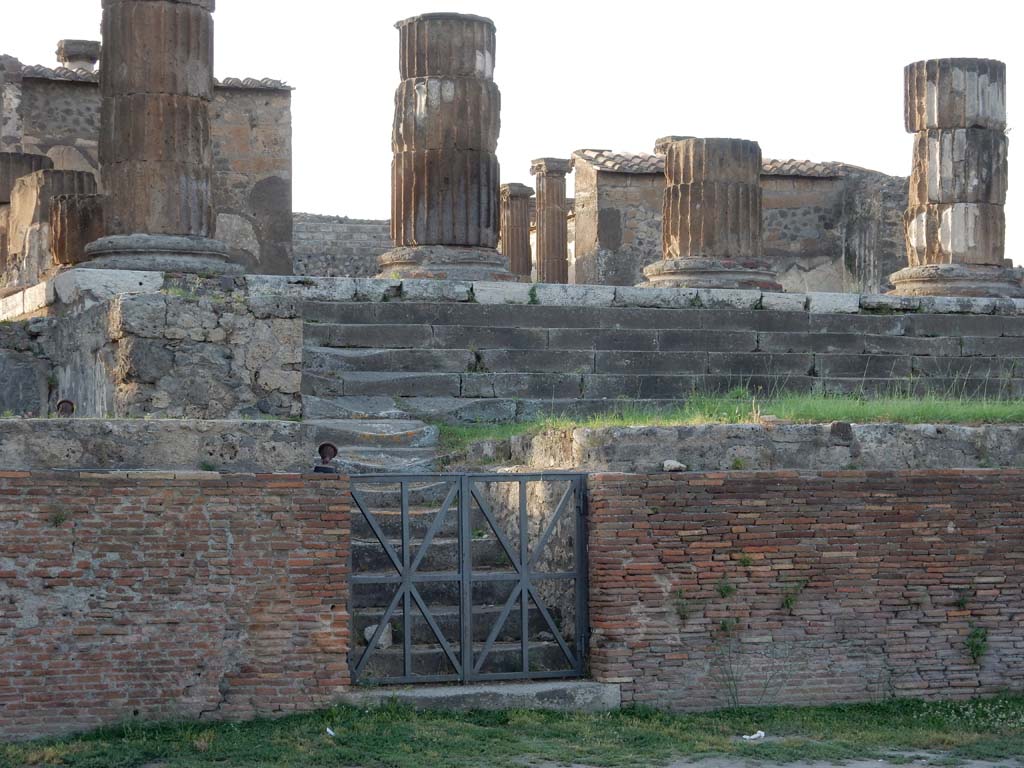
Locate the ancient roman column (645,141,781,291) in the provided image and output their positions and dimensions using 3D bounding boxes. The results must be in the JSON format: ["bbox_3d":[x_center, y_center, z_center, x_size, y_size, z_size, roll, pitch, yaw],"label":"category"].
[{"bbox_3d":[2.054,-1.702,25.608,1.470,1.557,1.470,0,-1,0],"label":"ancient roman column"}]

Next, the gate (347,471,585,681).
[{"bbox_3d":[-0.320,1.375,17.593,1.696,1.461,0.060,0,-1,-19],"label":"gate"}]

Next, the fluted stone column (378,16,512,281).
[{"bbox_3d":[-0.642,-2.268,24.638,1.470,2.643,1.470,0,-1,0],"label":"fluted stone column"}]

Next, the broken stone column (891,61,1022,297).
[{"bbox_3d":[4.750,-2.163,26.603,1.470,2.524,1.470,0,-1,-20],"label":"broken stone column"}]

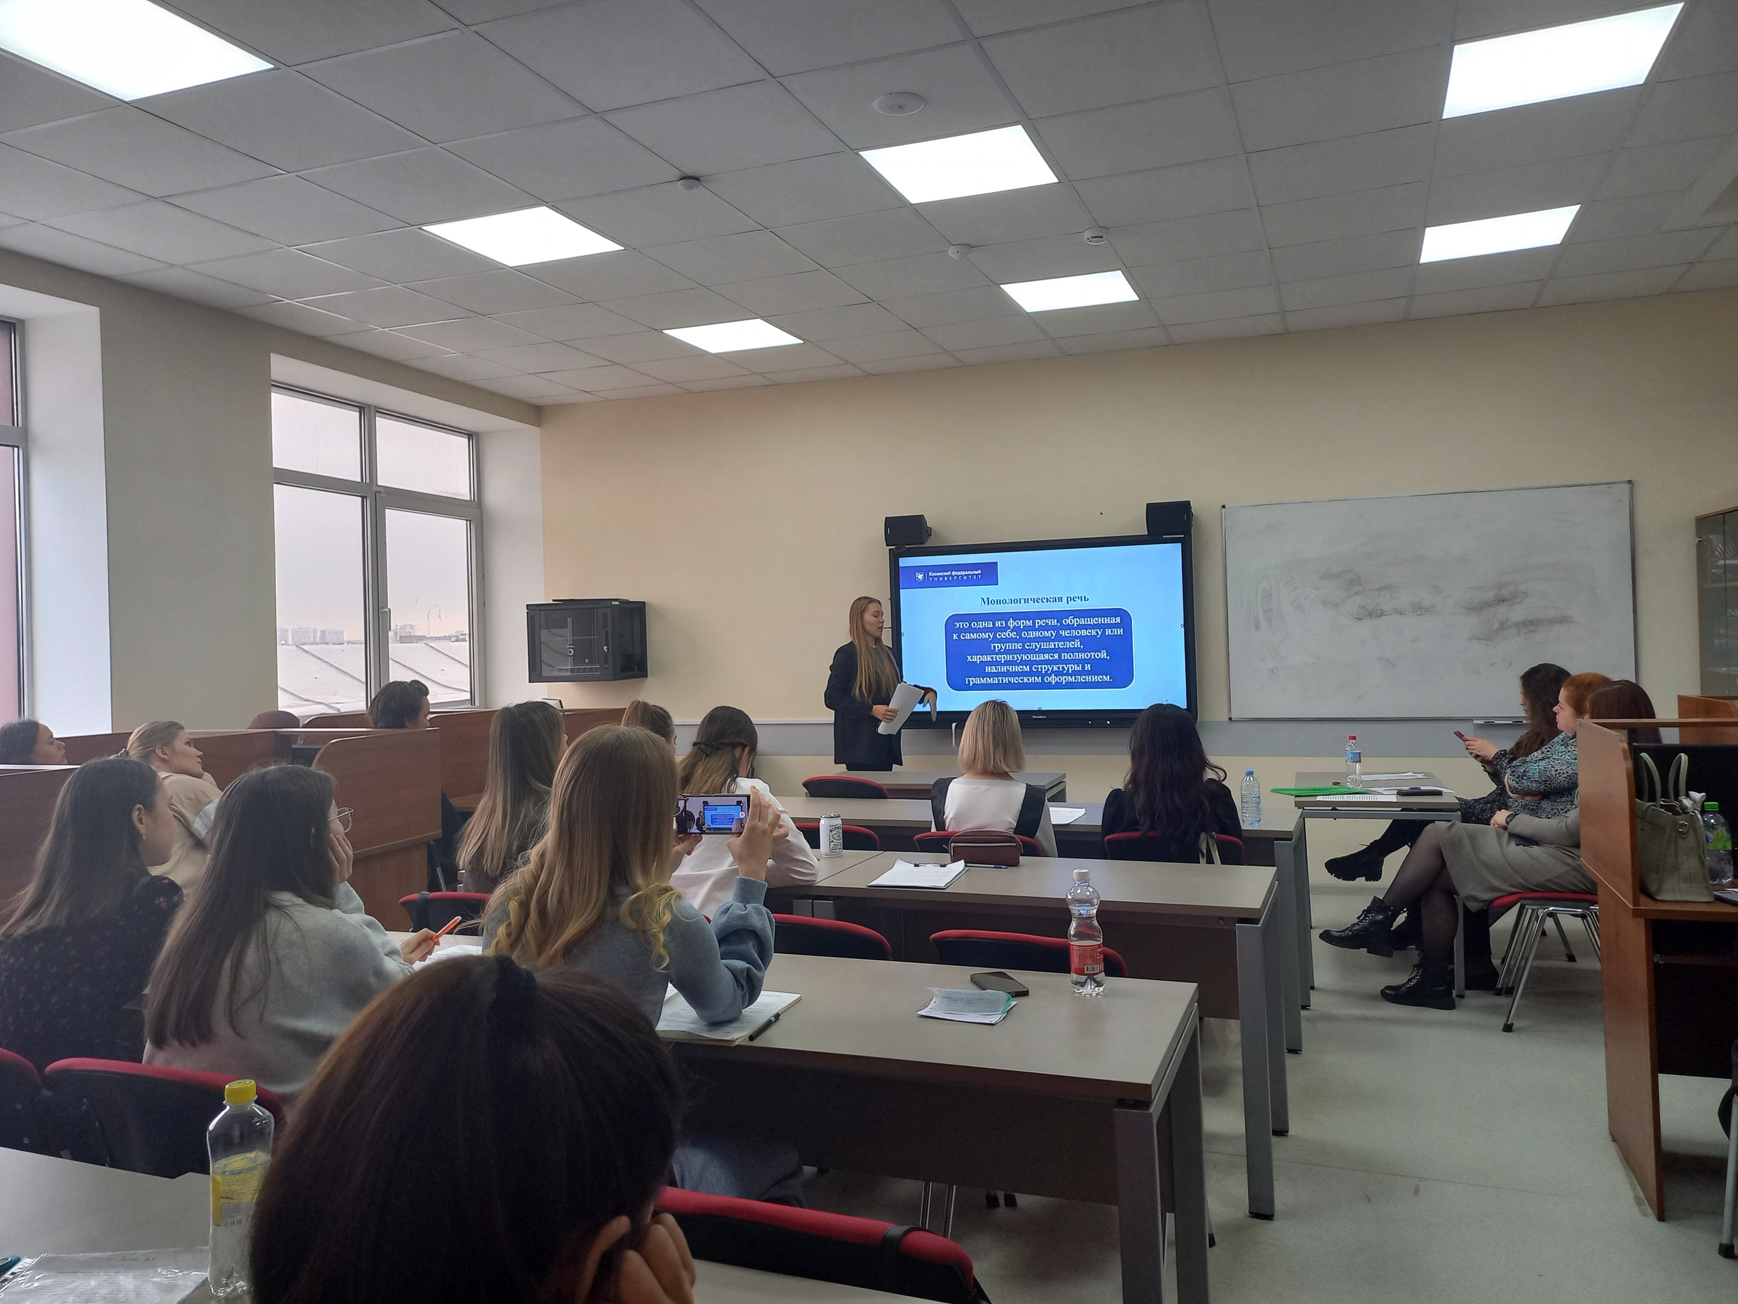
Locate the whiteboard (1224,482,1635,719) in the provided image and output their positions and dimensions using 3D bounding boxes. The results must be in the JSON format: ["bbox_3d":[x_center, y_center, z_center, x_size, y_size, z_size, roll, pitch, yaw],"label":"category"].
[{"bbox_3d":[2.926,-0.233,6.647,2.000,1.210,0.040,-2,0,18],"label":"whiteboard"}]

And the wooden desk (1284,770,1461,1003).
[{"bbox_3d":[2.154,0.946,5.397,0.600,0.755,1.180,-2,0,19],"label":"wooden desk"}]

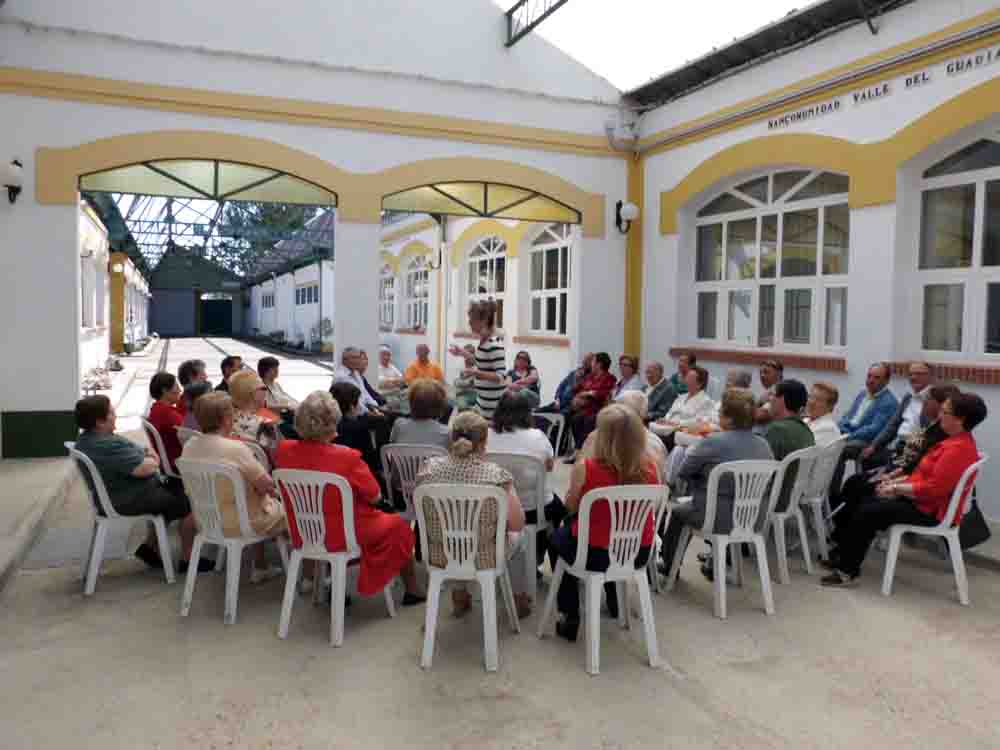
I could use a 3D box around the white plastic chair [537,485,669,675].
[{"bbox_3d":[0.504,0.914,3.633,0.480,0.850,0.500,-1,4,-18],"label":"white plastic chair"}]

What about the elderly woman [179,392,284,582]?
[{"bbox_3d":[-1.379,0.658,4.243,0.520,1.160,0.780,2,5,22],"label":"elderly woman"}]

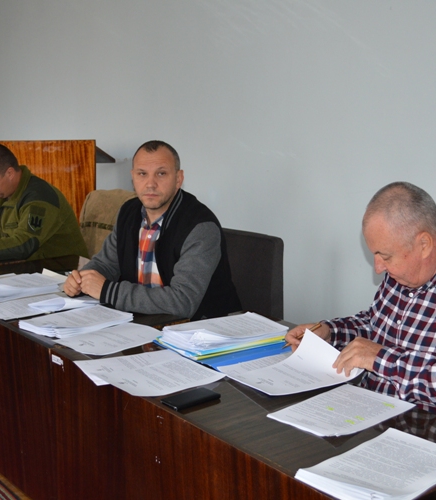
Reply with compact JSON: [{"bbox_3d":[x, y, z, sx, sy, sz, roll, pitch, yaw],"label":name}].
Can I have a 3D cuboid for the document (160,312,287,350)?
[{"bbox_3d":[0.021,0.246,2.629,0.300,0.040,0.220,-7,12,-31],"label":"document"}]

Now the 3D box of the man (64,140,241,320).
[{"bbox_3d":[-0.201,0.274,3.234,0.660,1.320,0.580,-10,14,-41],"label":"man"}]

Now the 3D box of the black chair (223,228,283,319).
[{"bbox_3d":[-0.095,0.436,3.341,0.580,0.960,0.500,-8,13,-36],"label":"black chair"}]

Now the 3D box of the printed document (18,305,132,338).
[{"bbox_3d":[-0.460,0.236,2.869,0.300,0.028,0.220,-10,14,-42],"label":"printed document"}]

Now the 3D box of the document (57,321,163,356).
[{"bbox_3d":[-0.332,0.271,2.722,0.295,0.010,0.210,-10,14,-42],"label":"document"}]

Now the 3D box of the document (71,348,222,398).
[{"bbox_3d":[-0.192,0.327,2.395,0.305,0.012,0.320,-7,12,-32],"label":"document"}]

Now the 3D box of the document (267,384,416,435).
[{"bbox_3d":[0.290,0.373,2.069,0.297,0.011,0.210,-10,14,-40],"label":"document"}]

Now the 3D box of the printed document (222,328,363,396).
[{"bbox_3d":[0.182,0.296,2.322,0.295,0.080,0.215,-8,14,-36],"label":"printed document"}]

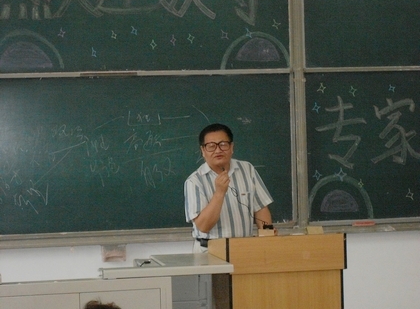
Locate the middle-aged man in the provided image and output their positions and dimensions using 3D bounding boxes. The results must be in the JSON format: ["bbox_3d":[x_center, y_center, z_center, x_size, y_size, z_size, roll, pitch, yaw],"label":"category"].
[{"bbox_3d":[0.125,0.657,6.819,0.500,1.650,0.420,-2,1,-4],"label":"middle-aged man"}]

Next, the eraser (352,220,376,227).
[{"bbox_3d":[1.004,0.453,8.150,0.145,0.035,0.055,-2,1,-11],"label":"eraser"}]

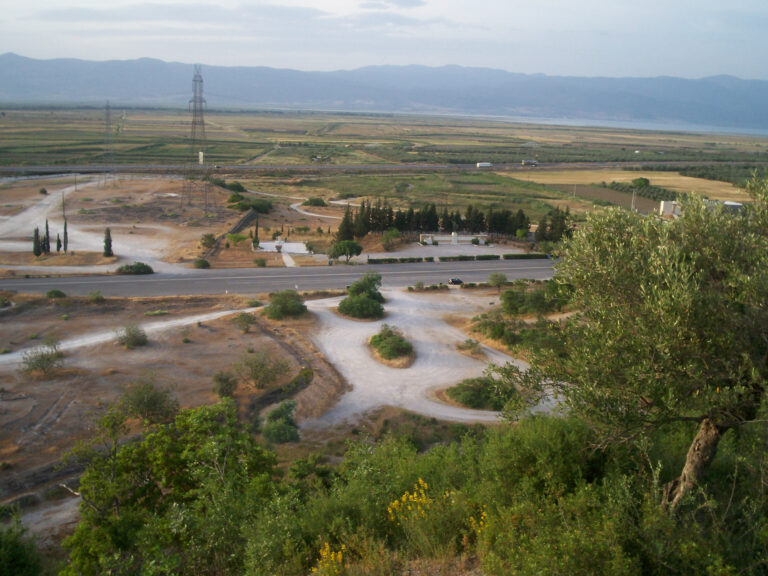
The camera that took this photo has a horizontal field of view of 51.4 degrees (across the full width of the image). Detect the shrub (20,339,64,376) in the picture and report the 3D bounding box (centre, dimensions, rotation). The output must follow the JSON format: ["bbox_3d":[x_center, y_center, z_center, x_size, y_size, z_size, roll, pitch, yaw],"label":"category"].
[{"bbox_3d":[-50.250,9.850,117.550,5.790,4.790,5.370,-3,14,-23],"label":"shrub"}]

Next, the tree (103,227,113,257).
[{"bbox_3d":[-75.750,-12.570,219.410,2.610,8.000,2.610,3,13,0],"label":"tree"}]

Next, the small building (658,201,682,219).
[{"bbox_3d":[129.470,-35.250,360.940,10.140,7.930,8.120,4,13,5],"label":"small building"}]

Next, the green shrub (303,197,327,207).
[{"bbox_3d":[-30.280,-37.400,347.960,10.890,3.910,9.800,3,13,0],"label":"green shrub"}]

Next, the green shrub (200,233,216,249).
[{"bbox_3d":[-50.140,-13.600,228.860,4.070,3.880,4.200,0,13,-12],"label":"green shrub"}]

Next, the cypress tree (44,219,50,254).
[{"bbox_3d":[-91.980,-14.080,218.320,1.640,9.840,1.640,3,13,0],"label":"cypress tree"}]

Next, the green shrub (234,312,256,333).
[{"bbox_3d":[-26.870,6.720,154.400,4.450,3.960,4.000,3,13,0],"label":"green shrub"}]

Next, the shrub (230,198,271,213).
[{"bbox_3d":[-50.770,-31.760,305.170,15.730,5.360,9.730,1,13,-10],"label":"shrub"}]

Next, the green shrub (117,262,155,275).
[{"bbox_3d":[-59.630,-4.850,191.750,8.450,2.380,5.230,-1,13,-17],"label":"green shrub"}]

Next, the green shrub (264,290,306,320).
[{"bbox_3d":[-20.480,3.610,164.810,9.180,6.030,8.260,3,13,0],"label":"green shrub"}]

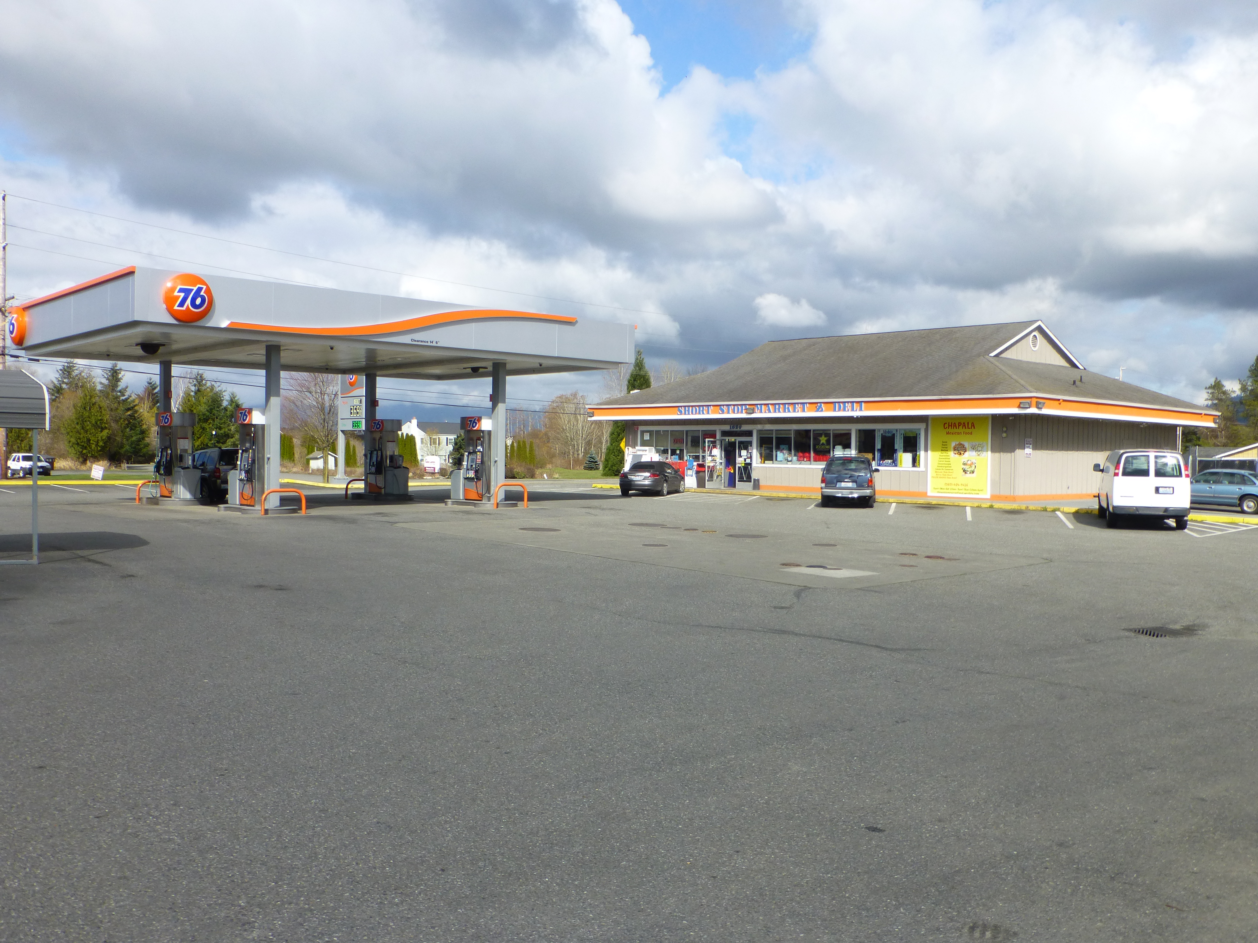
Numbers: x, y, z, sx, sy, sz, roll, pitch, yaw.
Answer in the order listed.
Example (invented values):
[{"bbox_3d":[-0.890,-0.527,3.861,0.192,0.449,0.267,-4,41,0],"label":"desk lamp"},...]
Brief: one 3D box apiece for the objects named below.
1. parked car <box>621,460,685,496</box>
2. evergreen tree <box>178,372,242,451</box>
[{"bbox_3d":[1.069,0.253,46.265,1.770,1.390,4.900,1,1,14],"label":"parked car"},{"bbox_3d":[-44.984,-5.801,117.000,6.750,9.598,6.750,0,1,-21],"label":"evergreen tree"}]

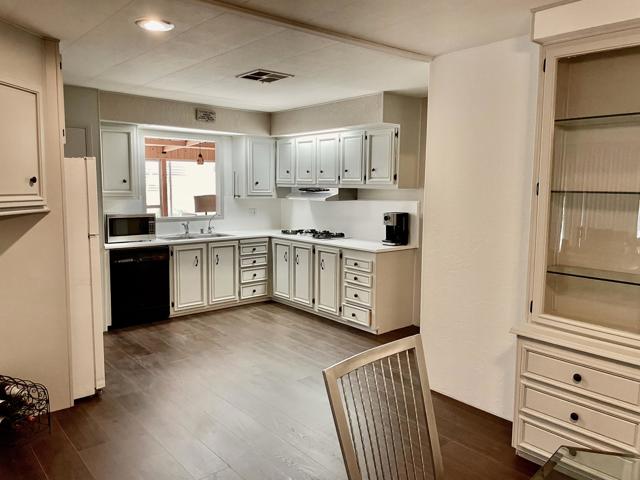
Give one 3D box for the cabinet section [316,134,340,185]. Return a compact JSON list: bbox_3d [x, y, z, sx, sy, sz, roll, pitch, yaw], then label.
[{"bbox_3d":[0.224,-0.939,5.650,0.327,0.589,0.415,-5,9,-40],"label":"cabinet section"}]

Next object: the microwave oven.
[{"bbox_3d":[-2.124,-0.142,5.320,0.510,0.288,0.353,-3,7,-31],"label":"microwave oven"}]

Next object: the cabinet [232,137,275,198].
[{"bbox_3d":[-0.858,-0.951,6.290,0.429,0.773,0.353,-5,8,-40],"label":"cabinet"}]

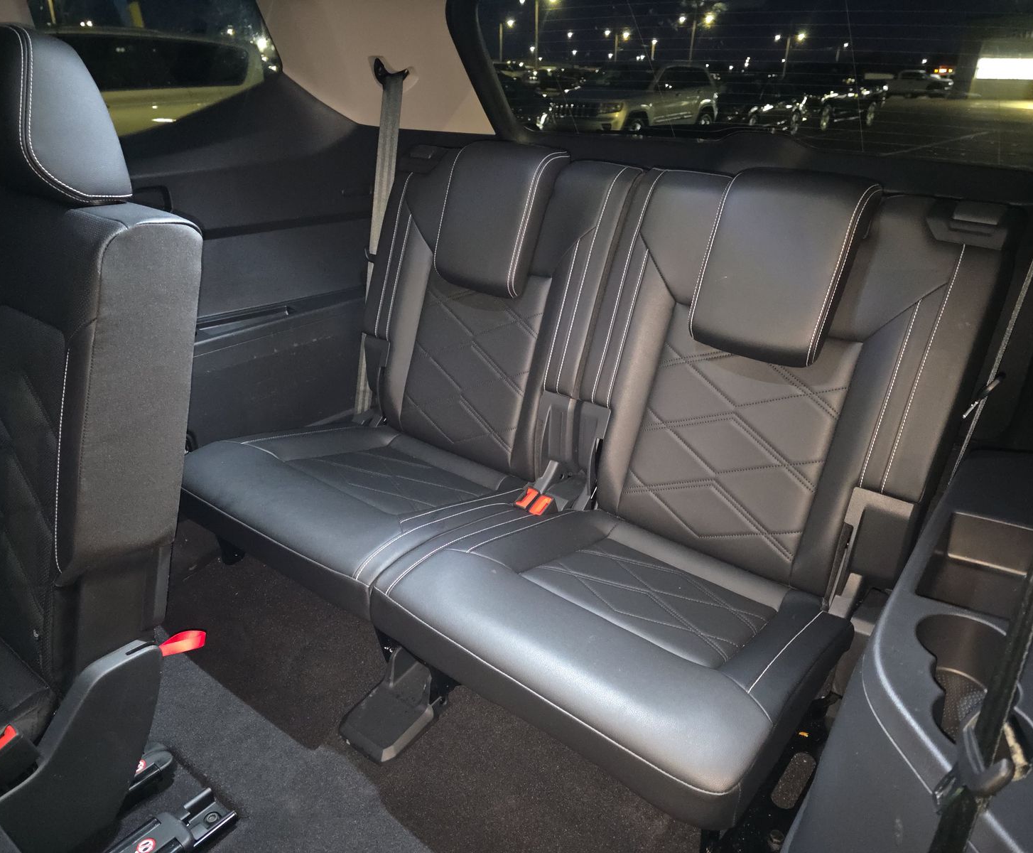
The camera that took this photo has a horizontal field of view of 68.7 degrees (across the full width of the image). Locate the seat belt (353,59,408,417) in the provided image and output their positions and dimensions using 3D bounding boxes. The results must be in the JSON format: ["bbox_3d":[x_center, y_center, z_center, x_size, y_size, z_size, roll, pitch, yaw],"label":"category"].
[{"bbox_3d":[-0.313,-0.406,1.709,0.065,0.791,0.040,6,16,-10],"label":"seat belt"}]

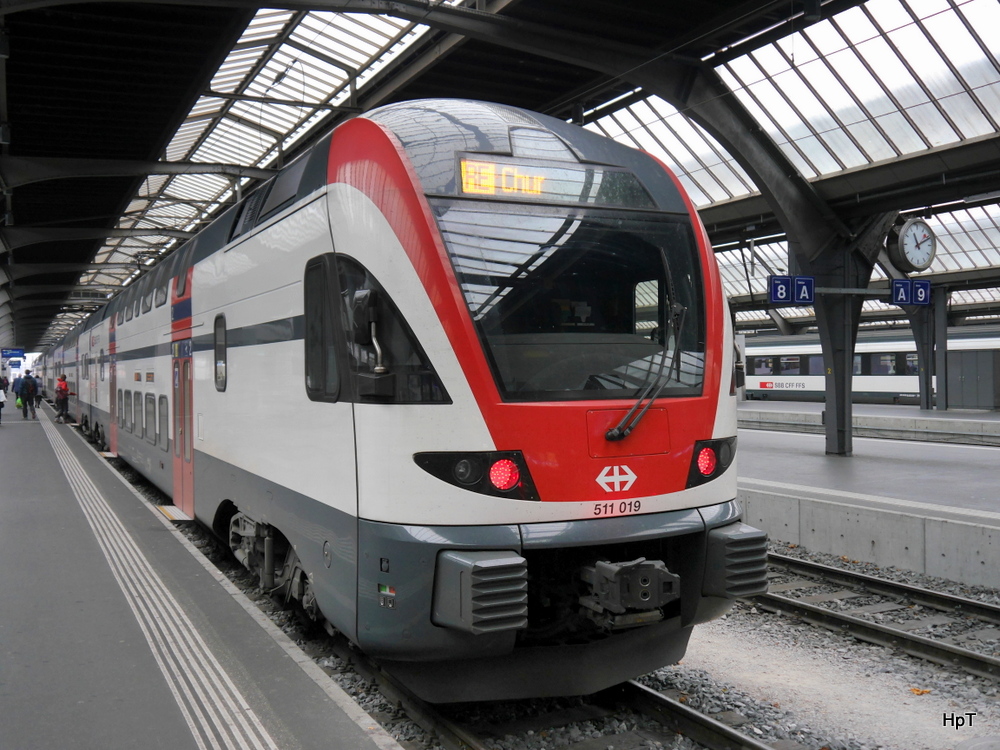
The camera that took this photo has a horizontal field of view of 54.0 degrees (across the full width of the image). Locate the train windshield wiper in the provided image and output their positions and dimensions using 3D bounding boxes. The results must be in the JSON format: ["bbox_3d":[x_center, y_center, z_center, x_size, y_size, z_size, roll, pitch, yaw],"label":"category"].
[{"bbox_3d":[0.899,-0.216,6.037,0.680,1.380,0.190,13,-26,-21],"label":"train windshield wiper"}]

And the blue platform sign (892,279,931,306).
[{"bbox_3d":[7.806,-1.568,18.707,1.000,0.480,0.100,-1,1,-26],"label":"blue platform sign"}]

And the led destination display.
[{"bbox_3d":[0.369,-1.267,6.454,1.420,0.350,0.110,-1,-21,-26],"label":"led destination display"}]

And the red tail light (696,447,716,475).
[{"bbox_3d":[1.298,0.550,6.224,0.175,0.175,0.060,-1,1,-38],"label":"red tail light"}]

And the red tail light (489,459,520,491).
[{"bbox_3d":[0.028,0.570,5.600,0.175,0.175,0.060,-1,0,-14],"label":"red tail light"}]

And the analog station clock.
[{"bbox_3d":[7.928,-2.500,18.910,1.000,1.000,0.300,-1,1,-26],"label":"analog station clock"}]

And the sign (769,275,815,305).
[{"bbox_3d":[5.160,-1.506,17.405,1.000,0.480,0.100,-1,1,-26],"label":"sign"}]

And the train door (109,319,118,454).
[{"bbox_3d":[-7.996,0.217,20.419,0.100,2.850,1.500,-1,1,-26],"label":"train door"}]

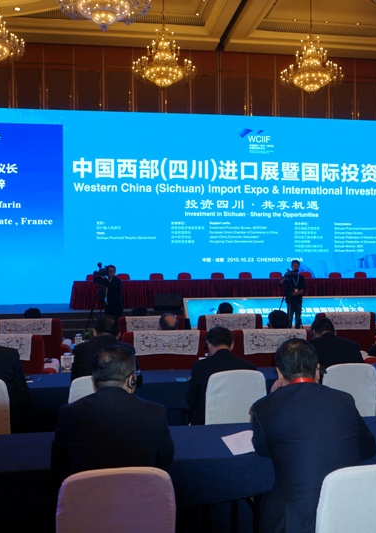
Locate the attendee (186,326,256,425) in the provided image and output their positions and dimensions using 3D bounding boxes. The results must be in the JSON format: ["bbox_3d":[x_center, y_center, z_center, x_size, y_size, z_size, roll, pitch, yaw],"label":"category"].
[{"bbox_3d":[0.185,1.033,4.638,0.560,1.200,0.880,0,1,-9],"label":"attendee"}]

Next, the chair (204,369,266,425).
[{"bbox_3d":[0.285,1.170,4.367,0.450,0.930,0.550,0,1,-10],"label":"chair"}]

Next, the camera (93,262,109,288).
[{"bbox_3d":[-1.546,0.138,10.600,0.230,0.430,0.420,0,1,40],"label":"camera"}]

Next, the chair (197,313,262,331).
[{"bbox_3d":[0.447,1.092,7.575,0.770,1.020,0.780,0,1,-9],"label":"chair"}]

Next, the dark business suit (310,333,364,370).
[{"bbox_3d":[1.155,0.860,4.680,0.520,0.690,0.430,0,0,-9],"label":"dark business suit"}]

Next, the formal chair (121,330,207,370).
[{"bbox_3d":[-0.292,1.111,6.117,0.900,1.020,0.800,0,1,-9],"label":"formal chair"}]

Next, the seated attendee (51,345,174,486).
[{"bbox_3d":[-0.360,0.995,2.757,0.550,1.320,0.780,0,1,-9],"label":"seated attendee"}]

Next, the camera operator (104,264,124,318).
[{"bbox_3d":[-1.380,0.785,11.200,0.500,1.660,0.520,-1,1,-37],"label":"camera operator"}]

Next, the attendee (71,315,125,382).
[{"bbox_3d":[-0.631,0.989,4.466,0.530,1.300,0.850,0,1,-9],"label":"attendee"}]

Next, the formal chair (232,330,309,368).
[{"bbox_3d":[0.762,1.103,6.293,0.900,1.020,0.800,0,1,-9],"label":"formal chair"}]

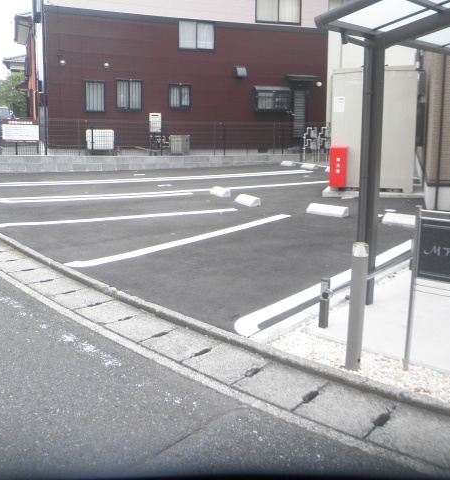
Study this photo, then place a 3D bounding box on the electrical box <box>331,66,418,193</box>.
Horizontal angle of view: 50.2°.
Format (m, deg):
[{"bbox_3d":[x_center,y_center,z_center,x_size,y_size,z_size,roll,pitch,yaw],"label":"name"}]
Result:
[{"bbox_3d":[2.751,-1.979,8.721,1.419,2.111,0.900,4,10,20],"label":"electrical box"}]

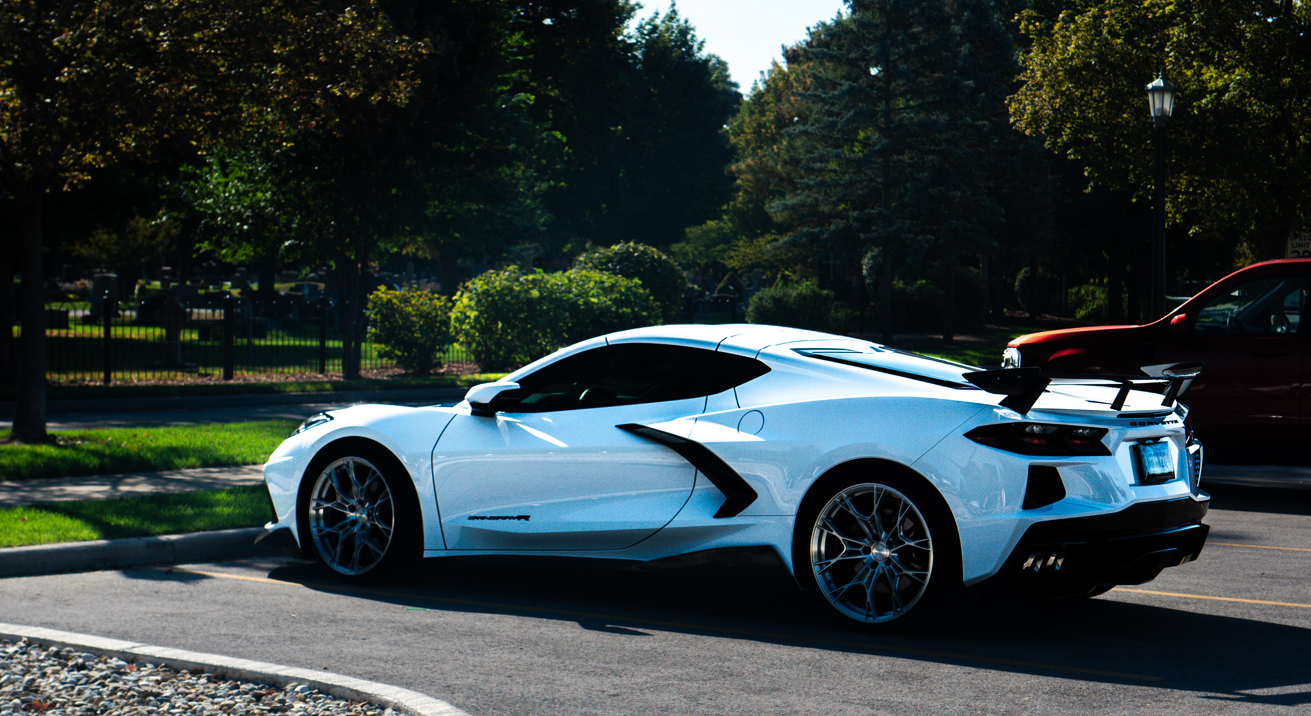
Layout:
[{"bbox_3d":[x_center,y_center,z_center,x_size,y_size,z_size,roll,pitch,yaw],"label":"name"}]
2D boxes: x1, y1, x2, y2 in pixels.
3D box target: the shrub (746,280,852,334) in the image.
[{"bbox_3d":[3.800,-1.230,74.980,2.800,1.636,2.400,0,1,3],"label":"shrub"}]

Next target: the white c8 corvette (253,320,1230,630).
[{"bbox_3d":[0.232,0.456,12.940,4.640,1.235,1.950,2,2,34],"label":"white c8 corvette"}]

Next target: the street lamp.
[{"bbox_3d":[7.314,-1.846,40.944,0.450,4.580,0.450,1,1,10],"label":"street lamp"}]

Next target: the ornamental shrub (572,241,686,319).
[{"bbox_3d":[-0.508,-1.131,55.972,2.303,2.312,2.200,0,1,-1],"label":"ornamental shrub"}]

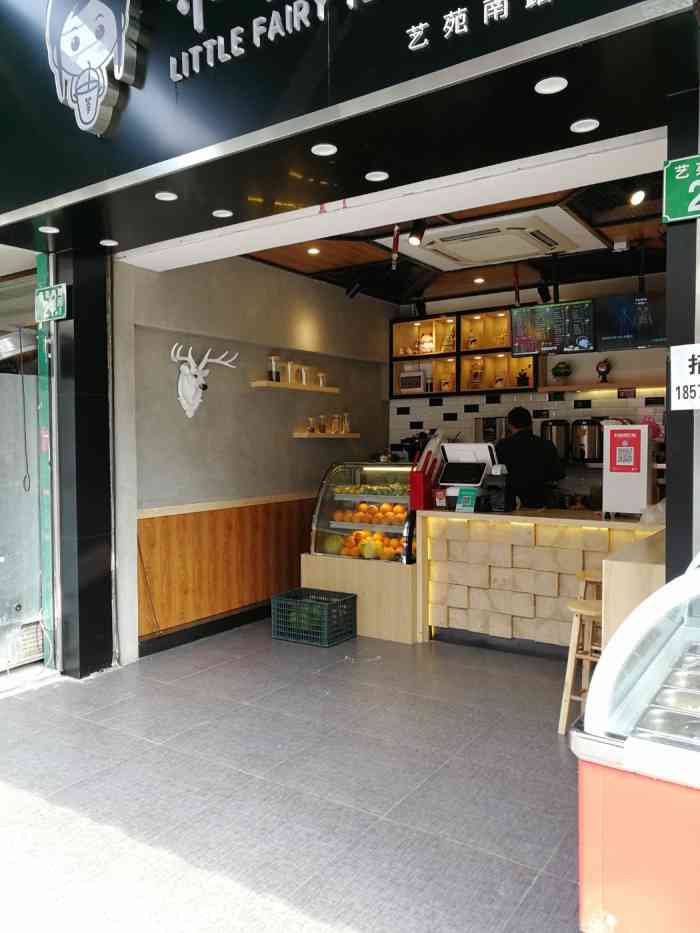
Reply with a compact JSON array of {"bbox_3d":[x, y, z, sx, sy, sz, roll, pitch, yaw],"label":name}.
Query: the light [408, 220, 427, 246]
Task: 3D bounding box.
[{"bbox_3d":[0.414,-1.441,4.500,0.100,0.160,0.130,1,2,28],"label":"light"}]

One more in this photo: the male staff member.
[{"bbox_3d":[1.352,0.361,5.542,0.520,1.640,0.380,0,2,26],"label":"male staff member"}]

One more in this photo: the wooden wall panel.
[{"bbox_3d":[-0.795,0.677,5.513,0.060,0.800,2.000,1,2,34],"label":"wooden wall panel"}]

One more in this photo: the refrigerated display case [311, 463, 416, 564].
[{"bbox_3d":[0.240,0.317,5.505,0.830,0.680,0.650,1,2,34],"label":"refrigerated display case"}]

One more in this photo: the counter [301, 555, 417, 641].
[{"bbox_3d":[0.230,0.926,5.511,0.949,0.543,0.710,1,2,34],"label":"counter"}]

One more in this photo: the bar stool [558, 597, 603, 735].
[{"bbox_3d":[1.200,0.953,3.460,0.340,0.599,0.340,1,2,34],"label":"bar stool"}]

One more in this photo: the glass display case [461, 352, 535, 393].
[{"bbox_3d":[1.355,-0.821,6.458,0.730,0.363,0.270,1,2,34],"label":"glass display case"}]

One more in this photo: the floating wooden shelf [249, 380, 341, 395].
[{"bbox_3d":[-0.415,-0.638,5.914,0.160,0.045,0.980,1,2,34],"label":"floating wooden shelf"}]

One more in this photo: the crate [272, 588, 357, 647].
[{"bbox_3d":[-0.252,1.062,5.127,0.480,0.295,0.340,1,2,33],"label":"crate"}]

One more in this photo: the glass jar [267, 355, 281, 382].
[{"bbox_3d":[-0.595,-0.767,5.667,0.106,0.218,0.106,0,2,0],"label":"glass jar"}]

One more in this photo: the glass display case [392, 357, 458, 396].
[{"bbox_3d":[0.760,-0.830,6.860,0.705,0.363,0.270,1,2,34],"label":"glass display case"}]

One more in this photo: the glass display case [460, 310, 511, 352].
[{"bbox_3d":[1.340,-1.186,6.455,0.700,0.366,0.270,1,2,34],"label":"glass display case"}]

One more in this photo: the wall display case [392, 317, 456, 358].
[{"bbox_3d":[0.757,-1.194,6.848,0.705,0.366,0.270,1,2,34],"label":"wall display case"}]

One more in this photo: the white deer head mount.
[{"bbox_3d":[-1.020,-0.573,4.969,0.230,0.475,0.630,1,2,34],"label":"white deer head mount"}]

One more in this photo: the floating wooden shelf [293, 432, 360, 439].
[{"bbox_3d":[-0.184,-0.267,6.301,0.145,0.047,0.783,1,2,34],"label":"floating wooden shelf"}]

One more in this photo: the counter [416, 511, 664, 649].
[{"bbox_3d":[1.356,0.759,4.817,1.680,0.902,0.670,1,2,34],"label":"counter"}]

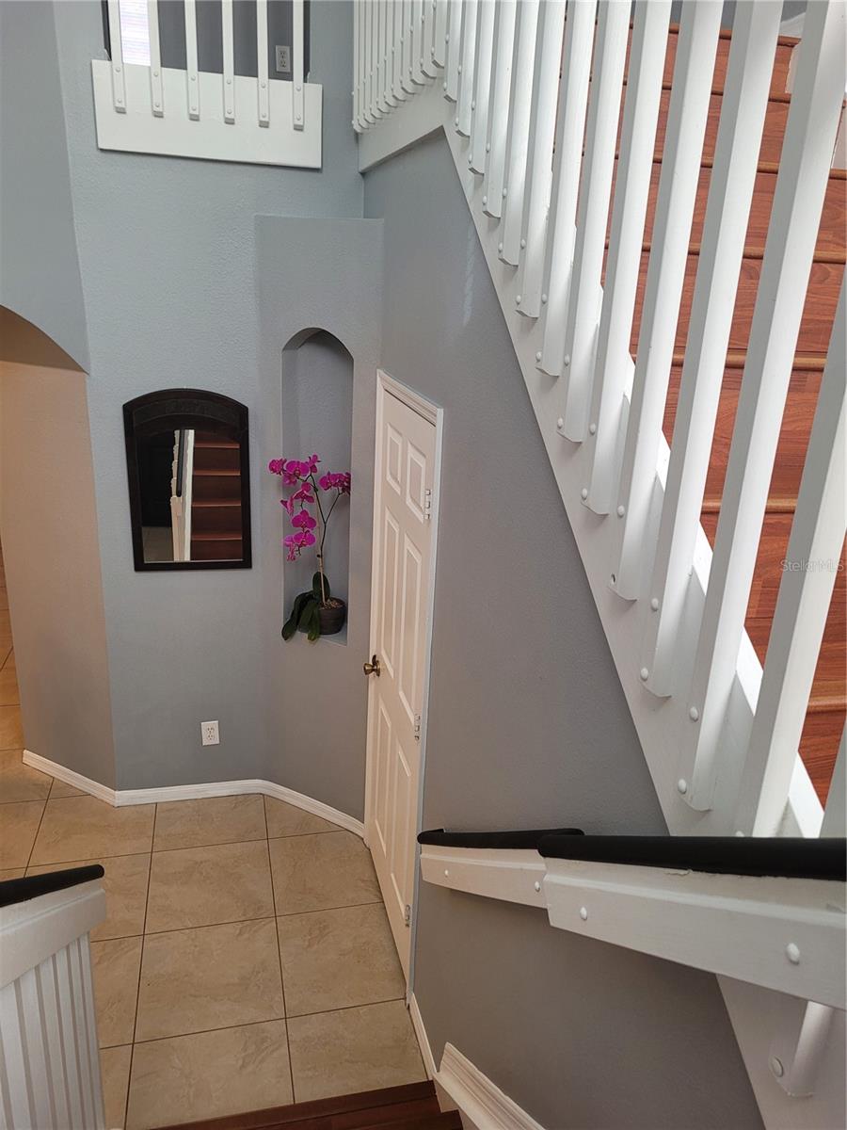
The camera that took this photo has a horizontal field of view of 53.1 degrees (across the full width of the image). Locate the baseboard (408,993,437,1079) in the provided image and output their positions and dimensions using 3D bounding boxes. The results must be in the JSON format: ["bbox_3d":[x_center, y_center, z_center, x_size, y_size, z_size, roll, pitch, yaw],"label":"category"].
[{"bbox_3d":[-0.007,1.581,2.856,0.014,0.082,0.300,-2,19,-14],"label":"baseboard"}]

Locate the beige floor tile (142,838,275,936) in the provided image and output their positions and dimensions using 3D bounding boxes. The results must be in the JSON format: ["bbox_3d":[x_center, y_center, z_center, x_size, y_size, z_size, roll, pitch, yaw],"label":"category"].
[{"bbox_3d":[-0.895,1.344,3.575,0.498,0.010,0.498,-2,19,-14],"label":"beige floor tile"}]

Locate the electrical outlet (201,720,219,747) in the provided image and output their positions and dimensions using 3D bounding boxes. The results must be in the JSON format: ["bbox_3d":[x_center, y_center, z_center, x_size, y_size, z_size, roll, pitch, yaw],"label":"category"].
[{"bbox_3d":[-1.012,0.799,4.039,0.076,0.121,0.008,-2,19,-14],"label":"electrical outlet"}]

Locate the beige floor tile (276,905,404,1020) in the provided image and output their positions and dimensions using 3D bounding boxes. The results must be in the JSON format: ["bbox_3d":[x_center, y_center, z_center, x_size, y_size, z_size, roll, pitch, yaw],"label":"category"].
[{"bbox_3d":[-0.319,1.490,3.225,0.440,0.010,0.498,-2,19,-14],"label":"beige floor tile"}]

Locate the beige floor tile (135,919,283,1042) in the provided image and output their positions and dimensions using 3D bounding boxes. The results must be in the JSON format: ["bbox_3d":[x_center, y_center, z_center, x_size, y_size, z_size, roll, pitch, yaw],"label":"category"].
[{"bbox_3d":[-0.778,1.505,3.115,0.498,0.010,0.498,-2,19,-14],"label":"beige floor tile"}]

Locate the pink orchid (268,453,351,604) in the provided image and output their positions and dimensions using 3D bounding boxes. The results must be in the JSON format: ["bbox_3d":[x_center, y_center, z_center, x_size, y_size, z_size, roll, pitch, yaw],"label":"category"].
[{"bbox_3d":[-0.486,-0.133,3.666,0.320,0.704,0.190,13,21,29],"label":"pink orchid"}]

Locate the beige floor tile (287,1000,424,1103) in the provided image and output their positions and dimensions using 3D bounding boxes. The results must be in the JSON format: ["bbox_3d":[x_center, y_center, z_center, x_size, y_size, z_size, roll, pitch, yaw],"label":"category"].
[{"bbox_3d":[-0.225,1.623,2.845,0.435,0.010,0.330,-2,19,-14],"label":"beige floor tile"}]

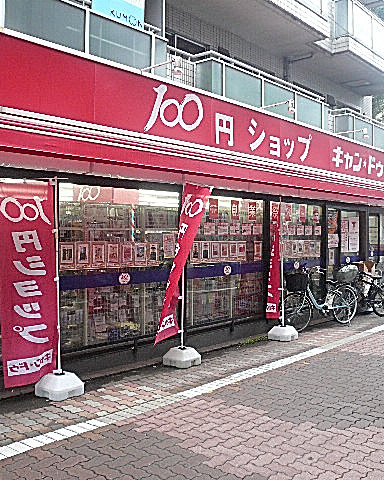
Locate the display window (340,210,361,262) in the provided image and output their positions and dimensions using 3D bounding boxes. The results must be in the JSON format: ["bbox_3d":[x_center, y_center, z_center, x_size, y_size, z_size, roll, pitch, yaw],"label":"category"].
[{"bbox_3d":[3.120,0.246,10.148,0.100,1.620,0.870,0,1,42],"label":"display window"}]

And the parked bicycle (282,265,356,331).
[{"bbox_3d":[2.060,0.888,8.130,1.780,0.990,0.560,0,1,-37],"label":"parked bicycle"}]

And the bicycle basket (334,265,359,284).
[{"bbox_3d":[2.671,0.602,8.950,0.310,0.310,0.360,0,1,-28],"label":"bicycle basket"}]

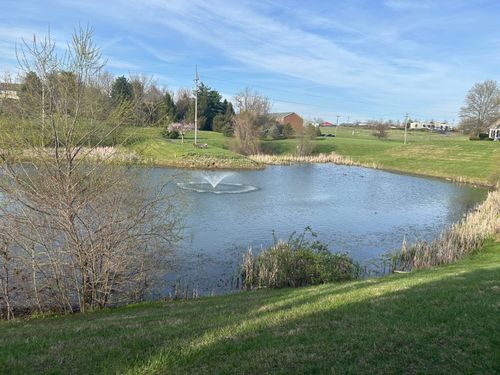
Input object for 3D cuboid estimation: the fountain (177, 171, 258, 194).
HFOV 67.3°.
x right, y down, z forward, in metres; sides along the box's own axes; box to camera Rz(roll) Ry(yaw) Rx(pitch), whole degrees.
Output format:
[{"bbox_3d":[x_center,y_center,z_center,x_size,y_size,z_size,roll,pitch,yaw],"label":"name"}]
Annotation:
[{"bbox_3d":[-2.813,-0.519,32.500,7.000,1.450,7.000,1,9,0],"label":"fountain"}]

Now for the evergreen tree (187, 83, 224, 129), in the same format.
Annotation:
[{"bbox_3d":[-10.429,-18.983,88.000,8.800,11.200,8.200,1,9,0],"label":"evergreen tree"}]

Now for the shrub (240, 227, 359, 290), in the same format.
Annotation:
[{"bbox_3d":[1.627,2.299,12.600,3.600,1.750,2.200,1,9,0],"label":"shrub"}]

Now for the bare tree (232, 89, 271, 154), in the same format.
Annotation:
[{"bbox_3d":[0.242,-10.634,60.500,6.000,10.400,5.600,1,9,0],"label":"bare tree"}]

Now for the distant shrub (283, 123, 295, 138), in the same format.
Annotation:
[{"bbox_3d":[11.586,-17.153,113.000,3.600,4.700,3.600,1,9,0],"label":"distant shrub"}]

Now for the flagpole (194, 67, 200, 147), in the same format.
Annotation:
[{"bbox_3d":[-8.529,-13.321,61.000,0.900,12.600,0.600,1,9,0],"label":"flagpole"}]

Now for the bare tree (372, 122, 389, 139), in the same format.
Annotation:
[{"bbox_3d":[47.960,-20.948,138.000,5.600,5.800,5.400,1,9,0],"label":"bare tree"}]

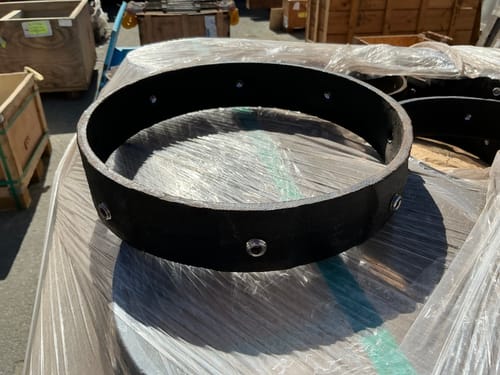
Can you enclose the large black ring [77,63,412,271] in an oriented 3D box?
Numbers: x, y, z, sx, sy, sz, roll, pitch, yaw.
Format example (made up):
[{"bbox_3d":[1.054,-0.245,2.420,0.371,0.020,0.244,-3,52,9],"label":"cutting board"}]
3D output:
[{"bbox_3d":[-0.007,-0.088,0.741,0.562,0.105,0.562,1,34,0],"label":"large black ring"}]

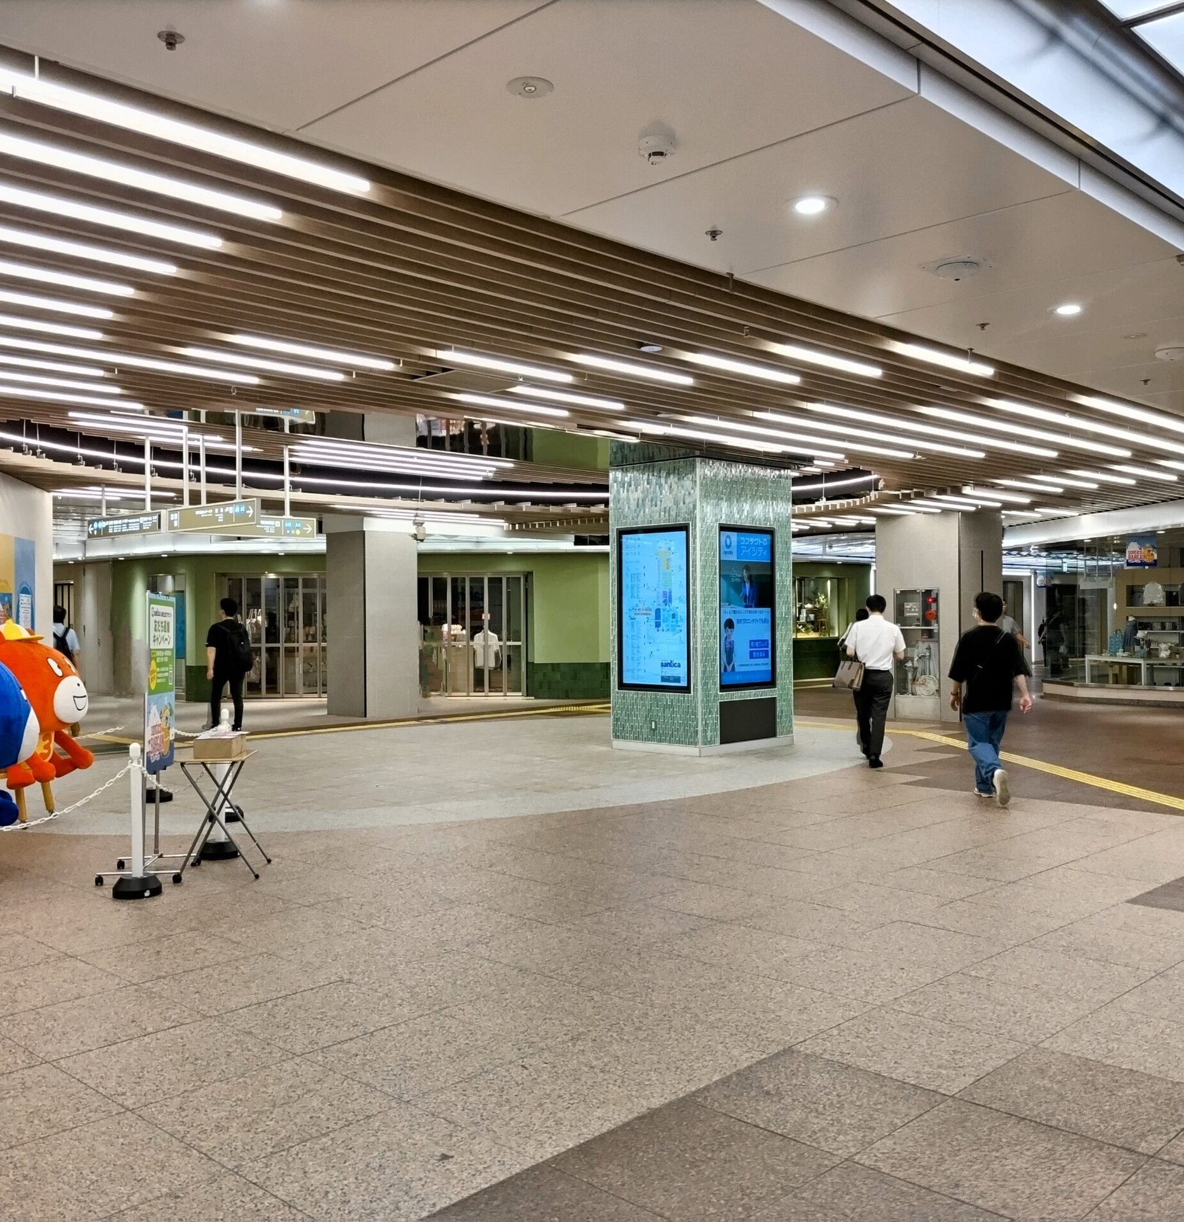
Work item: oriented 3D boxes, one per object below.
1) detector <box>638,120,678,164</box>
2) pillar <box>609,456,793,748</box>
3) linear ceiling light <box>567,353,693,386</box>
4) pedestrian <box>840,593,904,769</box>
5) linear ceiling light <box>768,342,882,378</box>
[{"bbox_3d":[0.191,-1.334,3.563,0.108,0.068,0.108,-1,-1,45],"label":"detector"},{"bbox_3d":[1.286,-0.033,14.110,1.304,3.200,1.706,-1,-1,45],"label":"pillar"},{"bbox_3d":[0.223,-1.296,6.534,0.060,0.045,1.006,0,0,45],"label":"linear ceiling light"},{"bbox_3d":[2.860,0.692,12.396,0.580,1.713,0.550,0,0,11],"label":"pedestrian"},{"bbox_3d":[1.265,-1.333,6.516,0.045,0.045,1.034,-1,-1,45],"label":"linear ceiling light"}]

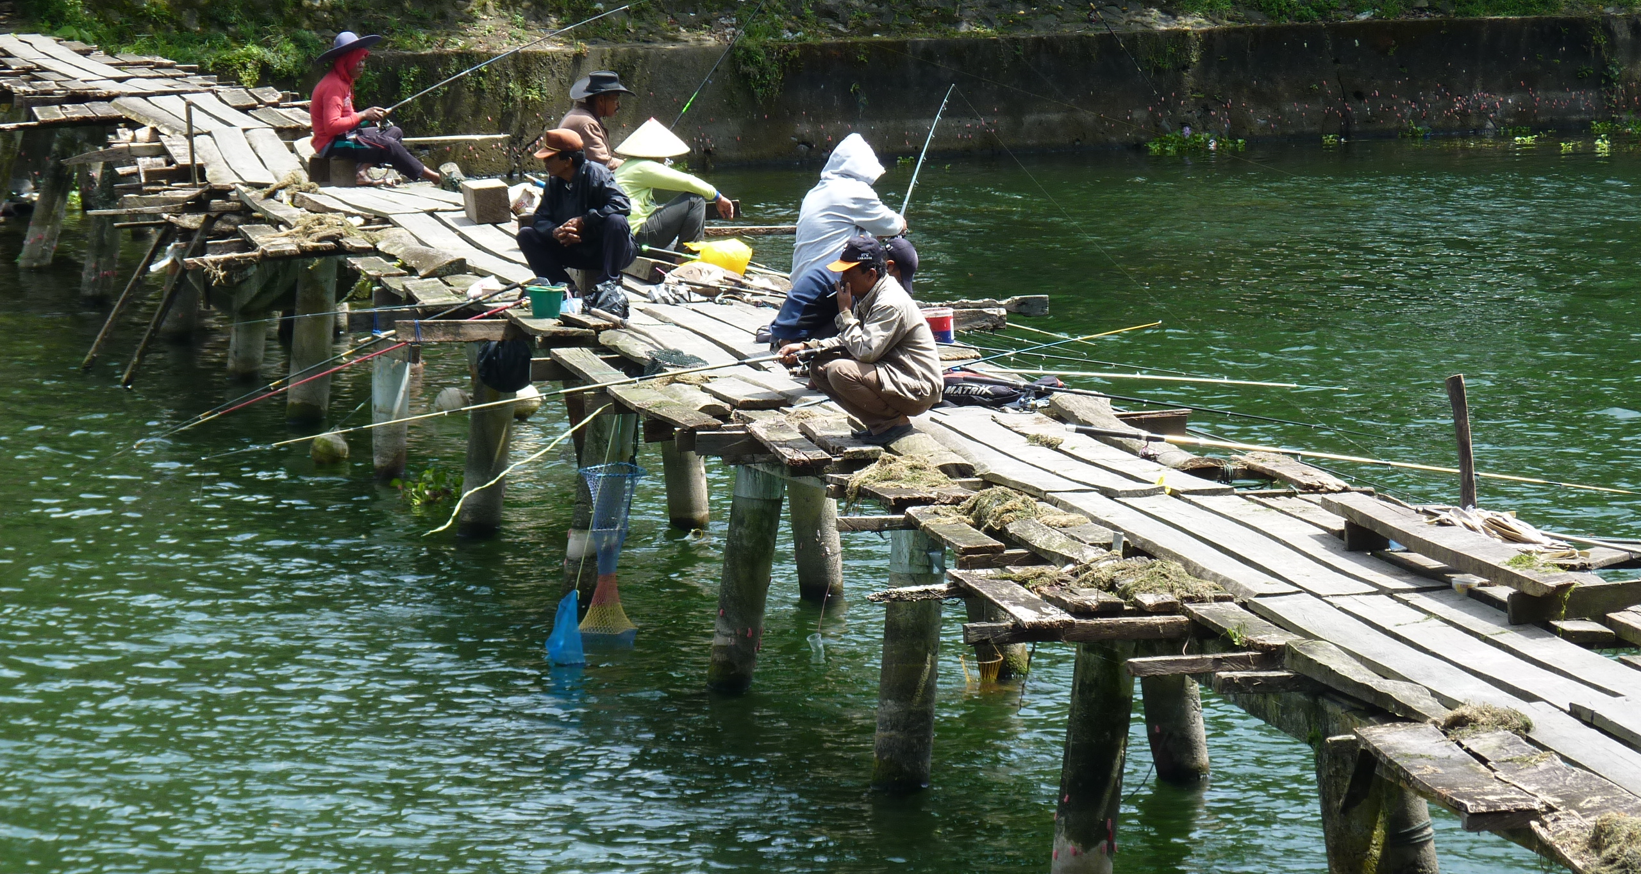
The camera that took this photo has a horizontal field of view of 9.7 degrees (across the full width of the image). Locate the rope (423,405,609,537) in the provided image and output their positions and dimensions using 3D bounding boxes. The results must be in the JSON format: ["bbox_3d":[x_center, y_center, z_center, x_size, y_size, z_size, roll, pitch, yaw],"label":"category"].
[{"bbox_3d":[-1.435,0.160,45.800,0.870,0.630,0.250,-1,4,-8],"label":"rope"}]

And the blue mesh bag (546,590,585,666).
[{"bbox_3d":[-1.068,0.802,40.800,0.160,0.315,0.130,0,4,0],"label":"blue mesh bag"}]

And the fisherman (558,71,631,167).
[{"bbox_3d":[-1.380,-1.808,60.300,0.720,0.930,0.500,-1,4,-7],"label":"fisherman"}]

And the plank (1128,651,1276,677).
[{"bbox_3d":[1.450,0.857,36.700,0.580,0.065,0.100,-2,5,-22],"label":"plank"}]

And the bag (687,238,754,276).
[{"bbox_3d":[-0.568,-1.001,54.200,0.370,0.210,0.250,0,5,0],"label":"bag"}]

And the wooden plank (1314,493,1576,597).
[{"bbox_3d":[2.243,0.382,35.021,0.160,0.045,3.910,-1,4,-8],"label":"wooden plank"}]

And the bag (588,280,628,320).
[{"bbox_3d":[-1.104,-0.722,50.588,0.210,0.200,0.190,-1,4,-8],"label":"bag"}]

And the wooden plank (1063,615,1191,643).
[{"bbox_3d":[1.210,0.755,38.300,0.510,0.085,0.100,-1,5,-17],"label":"wooden plank"}]

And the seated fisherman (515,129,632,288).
[{"bbox_3d":[-1.335,-1.229,53.400,0.580,0.900,0.600,2,5,28],"label":"seated fisherman"}]

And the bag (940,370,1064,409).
[{"bbox_3d":[0.830,-0.216,45.400,0.640,0.160,0.250,-1,5,-8],"label":"bag"}]

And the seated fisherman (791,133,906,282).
[{"bbox_3d":[0.168,-1.149,52.000,0.720,0.940,0.500,-1,5,-16],"label":"seated fisherman"}]

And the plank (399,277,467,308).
[{"bbox_3d":[-2.207,-0.816,55.200,0.250,0.045,1.900,0,5,-6],"label":"plank"}]

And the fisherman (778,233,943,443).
[{"bbox_3d":[0.180,-0.444,41.891,0.720,0.900,0.520,-1,4,-9],"label":"fisherman"}]

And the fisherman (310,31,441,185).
[{"bbox_3d":[-2.916,-2.159,63.800,0.850,1.000,0.500,0,5,-5],"label":"fisherman"}]

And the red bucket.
[{"bbox_3d":[0.584,-0.568,48.626,0.185,0.180,0.185,0,4,0],"label":"red bucket"}]

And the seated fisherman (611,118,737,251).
[{"bbox_3d":[-0.837,-1.424,55.900,0.740,0.820,0.500,-1,4,-16],"label":"seated fisherman"}]

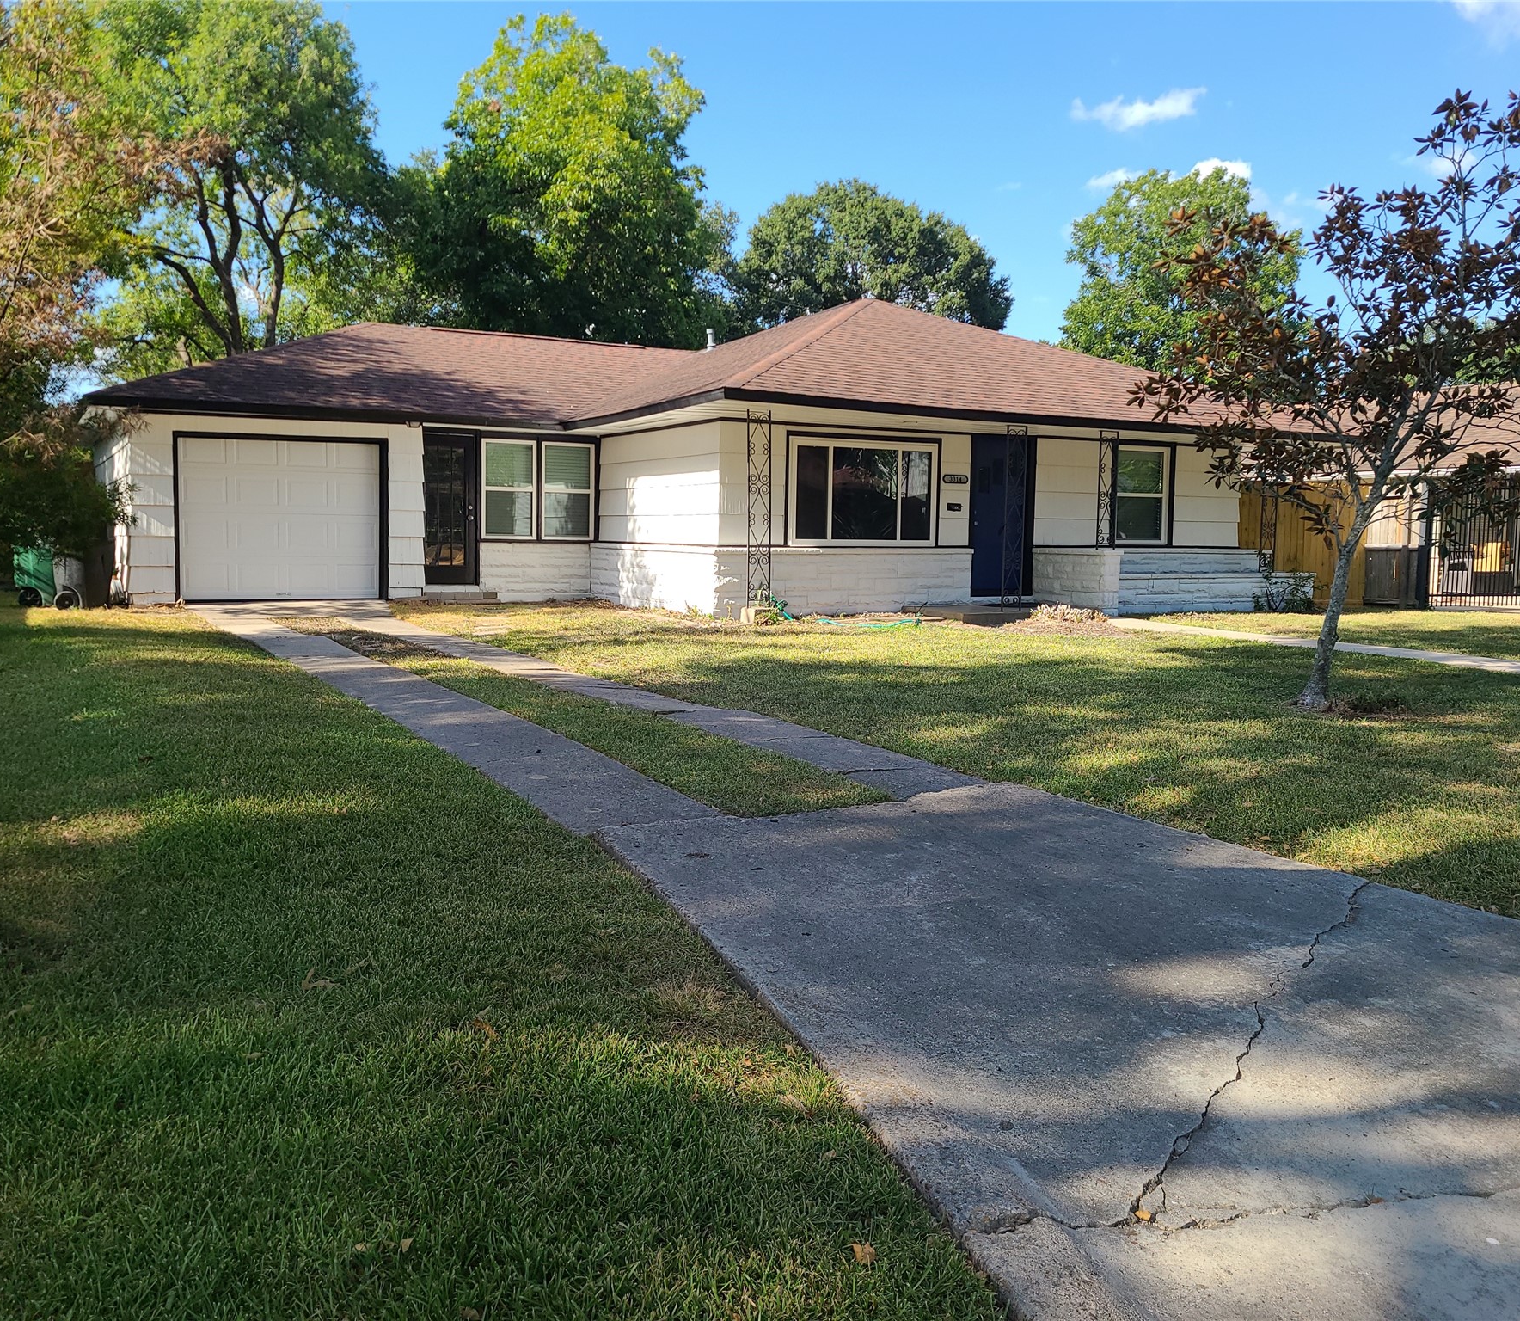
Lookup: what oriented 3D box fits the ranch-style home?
[{"bbox_3d":[-1.300,-3.197,19.631,15.600,4.570,11.700,-2,6,-28],"label":"ranch-style home"}]

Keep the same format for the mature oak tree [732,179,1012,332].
[{"bbox_3d":[3.718,-9.087,42.169,9.300,12.123,9.300,1,6,5],"label":"mature oak tree"}]

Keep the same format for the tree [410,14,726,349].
[{"bbox_3d":[-4.147,-7.931,29.074,7.300,12.082,7.300,0,6,-8],"label":"tree"}]

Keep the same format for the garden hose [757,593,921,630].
[{"bbox_3d":[0.931,-0.568,15.235,1.950,0.320,0.550,2,6,12],"label":"garden hose"}]

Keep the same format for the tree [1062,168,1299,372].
[{"bbox_3d":[11.225,-7.497,34.719,6.800,10.626,6.800,3,6,17],"label":"tree"}]

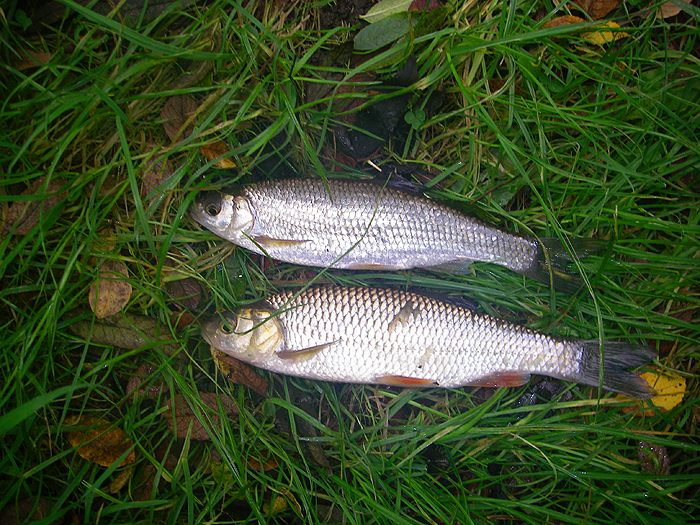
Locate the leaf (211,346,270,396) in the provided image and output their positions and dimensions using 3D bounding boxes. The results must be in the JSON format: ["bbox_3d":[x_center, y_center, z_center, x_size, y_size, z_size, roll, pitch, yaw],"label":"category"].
[{"bbox_3d":[-0.072,0.071,0.515,0.048,0.010,0.021,33,77,9],"label":"leaf"}]

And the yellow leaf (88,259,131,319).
[{"bbox_3d":[-0.164,0.018,0.526,0.029,0.010,0.044,16,75,4],"label":"yellow leaf"}]

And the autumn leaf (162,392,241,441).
[{"bbox_3d":[-0.099,0.101,0.509,0.051,0.010,0.030,-3,74,-1],"label":"autumn leaf"}]

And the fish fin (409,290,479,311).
[{"bbox_3d":[0.074,0.031,0.612,0.054,0.006,0.016,11,70,4],"label":"fish fin"}]

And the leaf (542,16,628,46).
[{"bbox_3d":[0.223,-0.217,0.726,0.080,0.012,0.031,3,70,1],"label":"leaf"}]

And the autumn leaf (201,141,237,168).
[{"bbox_3d":[-0.096,-0.078,0.558,0.033,0.009,0.013,35,77,9],"label":"autumn leaf"}]

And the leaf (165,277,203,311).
[{"bbox_3d":[-0.138,0.026,0.642,0.031,0.010,0.030,0,70,0],"label":"leaf"}]

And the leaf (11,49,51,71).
[{"bbox_3d":[-0.243,-0.154,0.584,0.033,0.008,0.016,-21,75,-6],"label":"leaf"}]

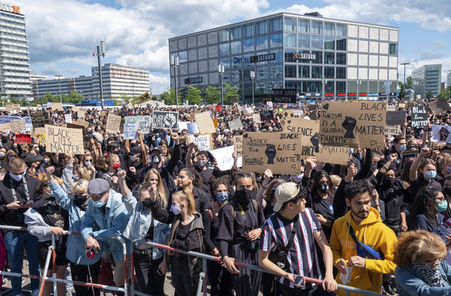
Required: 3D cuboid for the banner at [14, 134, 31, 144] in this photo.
[{"bbox_3d":[-5.045,-0.211,8.400,0.390,0.250,0.020,-4,9,-19],"label":"banner"}]

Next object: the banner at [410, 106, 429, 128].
[{"bbox_3d":[4.879,-0.775,8.500,0.430,0.540,0.020,1,9,19],"label":"banner"}]

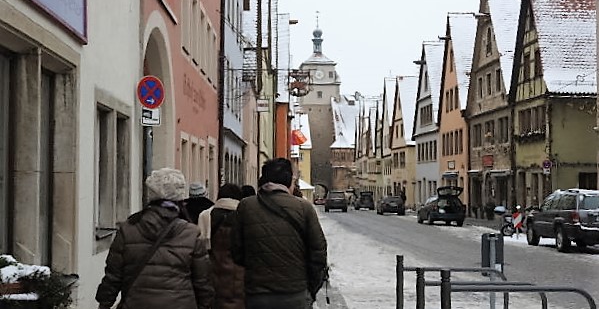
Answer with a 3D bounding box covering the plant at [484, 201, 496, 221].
[{"bbox_3d":[11.170,3.250,45.600,0.660,1.220,0.660,0,-2,-2],"label":"plant"}]

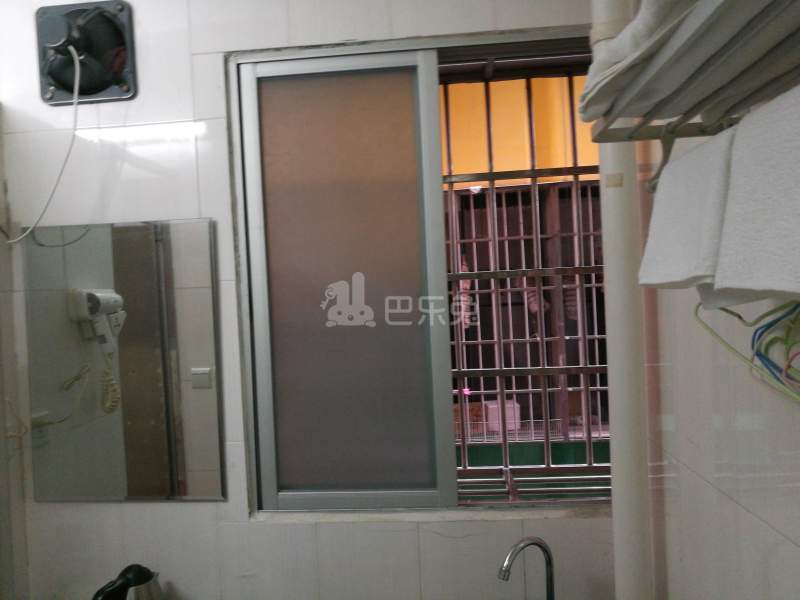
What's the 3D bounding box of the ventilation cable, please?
[{"bbox_3d":[-0.849,-0.368,1.479,0.207,0.456,0.060,-3,1,5],"label":"ventilation cable"}]

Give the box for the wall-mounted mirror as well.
[{"bbox_3d":[-0.690,0.156,1.559,0.503,0.700,0.020,-3,1,5],"label":"wall-mounted mirror"}]

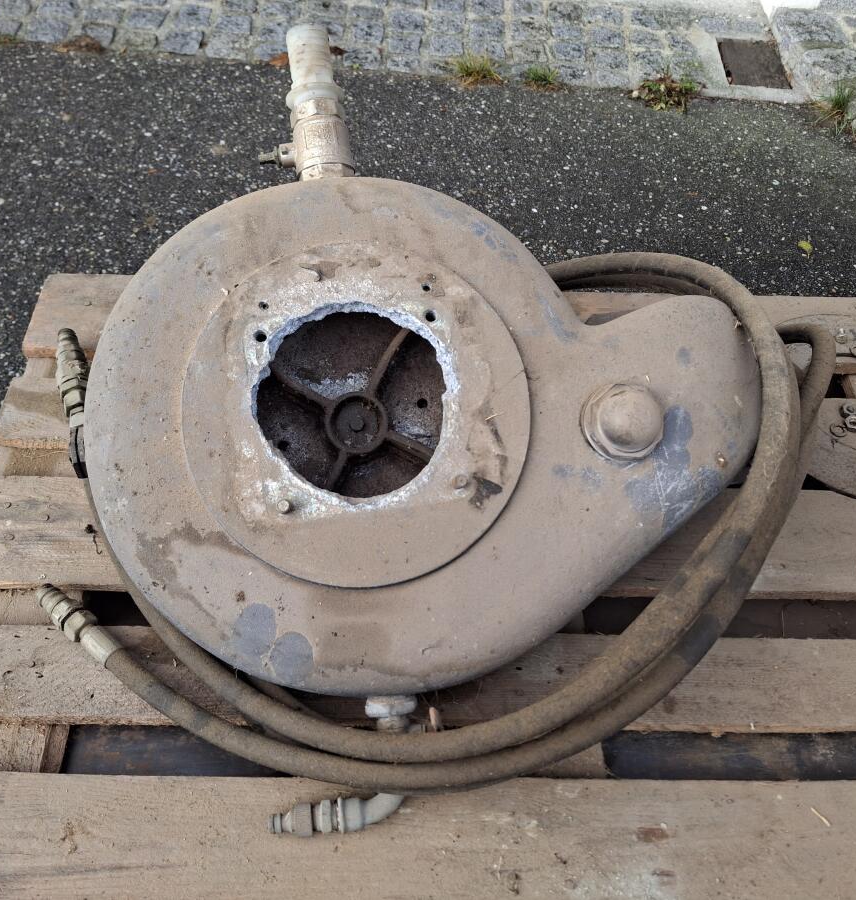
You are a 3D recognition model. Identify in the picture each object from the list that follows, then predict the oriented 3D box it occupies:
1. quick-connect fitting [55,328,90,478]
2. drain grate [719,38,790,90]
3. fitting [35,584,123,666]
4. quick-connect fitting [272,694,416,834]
[{"bbox_3d":[-0.407,-0.059,1.008,0.040,0.042,0.229,-14,57,-12],"label":"quick-connect fitting"},{"bbox_3d":[0.966,-1.143,2.584,0.182,0.025,0.250,1,55,-2],"label":"drain grate"},{"bbox_3d":[-0.350,0.172,0.867,0.111,0.032,0.031,35,60,20],"label":"fitting"},{"bbox_3d":[-0.076,0.281,0.777,0.133,0.086,0.120,-3,55,-5],"label":"quick-connect fitting"}]

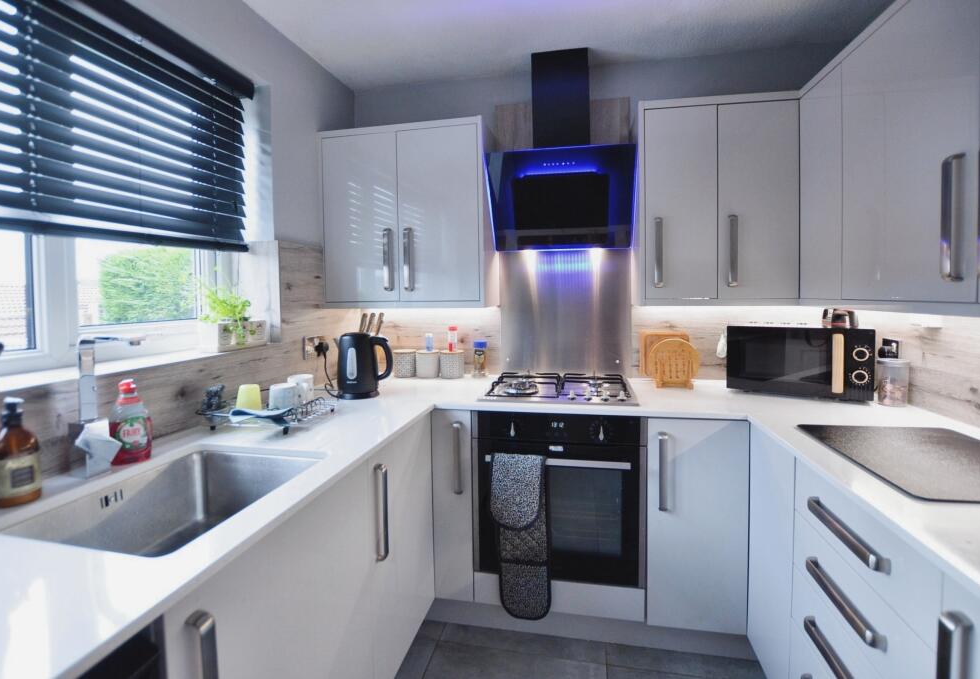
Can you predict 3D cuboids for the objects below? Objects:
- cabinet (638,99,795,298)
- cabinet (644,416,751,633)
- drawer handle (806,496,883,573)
[{"bbox_3d":[0.869,-0.520,1.725,0.545,0.760,0.326,1,5,11],"label":"cabinet"},{"bbox_3d":[0.733,0.591,1.666,0.305,0.715,0.560,1,5,11],"label":"cabinet"},{"bbox_3d":[0.702,0.380,0.843,0.030,0.022,0.222,1,5,11],"label":"drawer handle"}]

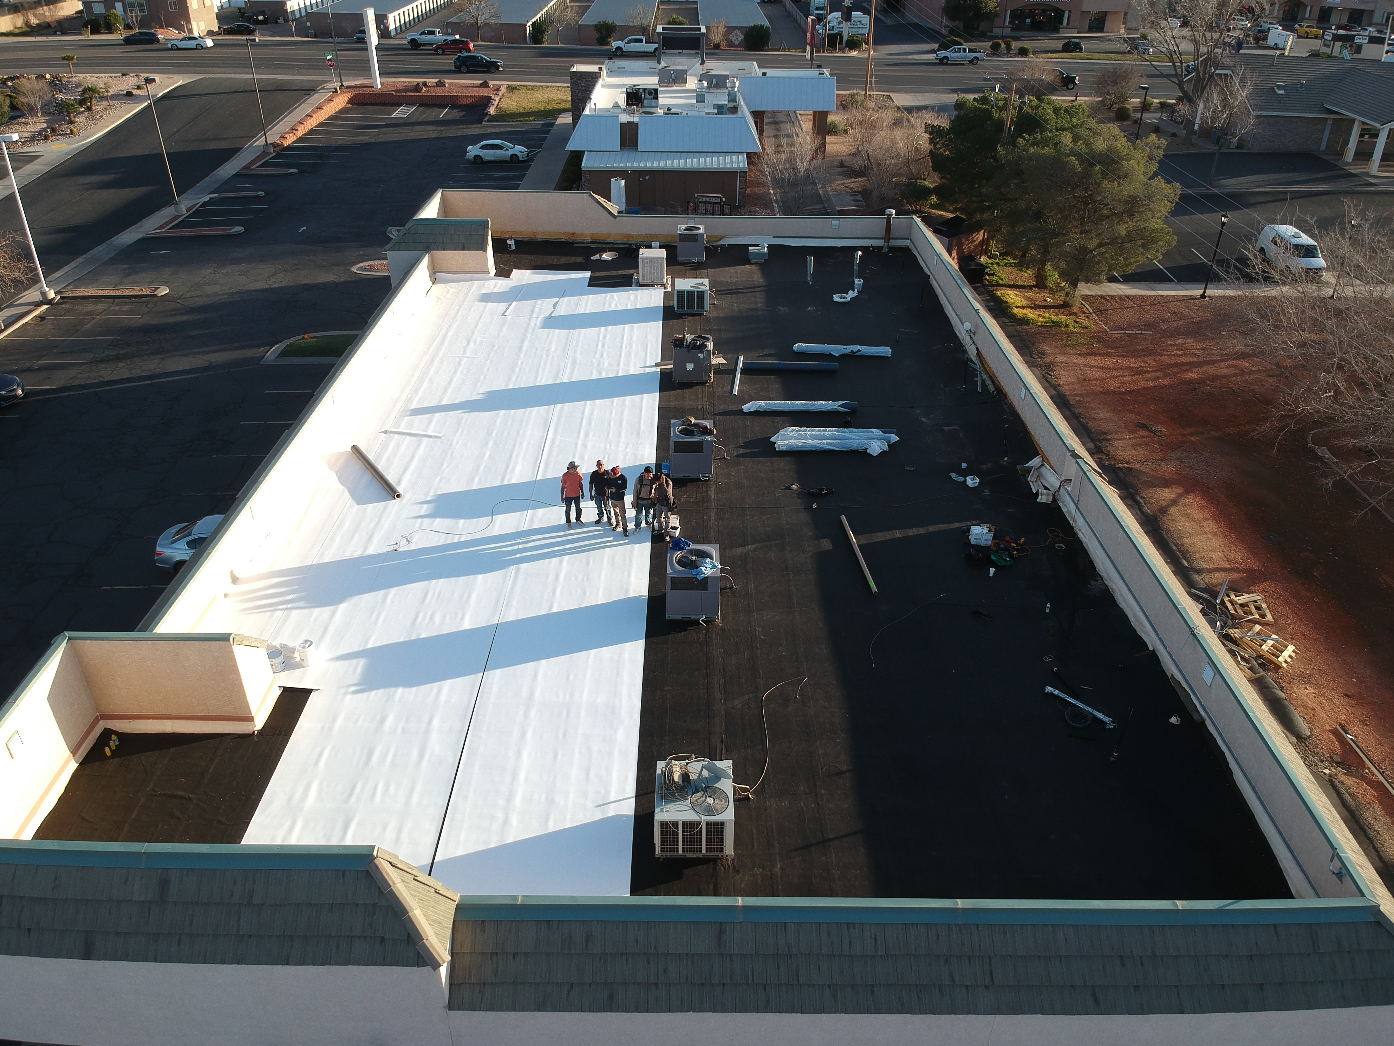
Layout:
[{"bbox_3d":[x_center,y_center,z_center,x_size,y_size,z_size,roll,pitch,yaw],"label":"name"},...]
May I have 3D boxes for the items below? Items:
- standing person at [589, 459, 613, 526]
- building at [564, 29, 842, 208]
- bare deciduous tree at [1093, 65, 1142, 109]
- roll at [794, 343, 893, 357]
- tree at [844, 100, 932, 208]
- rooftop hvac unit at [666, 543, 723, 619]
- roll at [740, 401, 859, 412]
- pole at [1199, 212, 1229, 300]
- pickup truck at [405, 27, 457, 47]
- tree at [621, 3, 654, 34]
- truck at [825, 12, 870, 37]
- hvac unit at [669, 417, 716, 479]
[{"bbox_3d":[-2.205,-0.702,23.223,0.540,1.686,0.420,0,32,-1],"label":"standing person"},{"bbox_3d":[0.226,-30.612,74.088,19.800,7.600,26.900,1,32,-1],"label":"building"},{"bbox_3d":[37.302,-38.521,89.084,4.482,3.672,4.482,1,32,-1],"label":"bare deciduous tree"},{"bbox_3d":[4.762,-5.639,32.884,3.185,0.310,0.330,3,32,3],"label":"roll"},{"bbox_3d":[12.350,-23.568,64.499,5.583,6.235,5.583,1,32,-1],"label":"tree"},{"bbox_3d":[-0.076,1.241,21.205,1.100,1.120,1.180,1,32,-1],"label":"rooftop hvac unit"},{"bbox_3d":[2.963,-3.341,28.887,3.220,0.280,0.280,0,32,-2],"label":"roll"},{"bbox_3d":[26.331,-13.543,51.071,0.420,4.311,0.420,1,32,-1],"label":"pole"},{"bbox_3d":[-30.581,-56.693,117.808,6.000,2.020,2.050,2,32,2],"label":"pickup truck"},{"bbox_3d":[-6.869,-59.647,120.719,3.800,4.650,3.800,1,32,-1],"label":"tree"},{"bbox_3d":[17.602,-59.900,121.918,6.600,3.050,2.350,1,32,-1],"label":"truck"},{"bbox_3d":[-0.121,-1.889,25.740,1.050,1.080,1.100,0,32,-1],"label":"hvac unit"}]

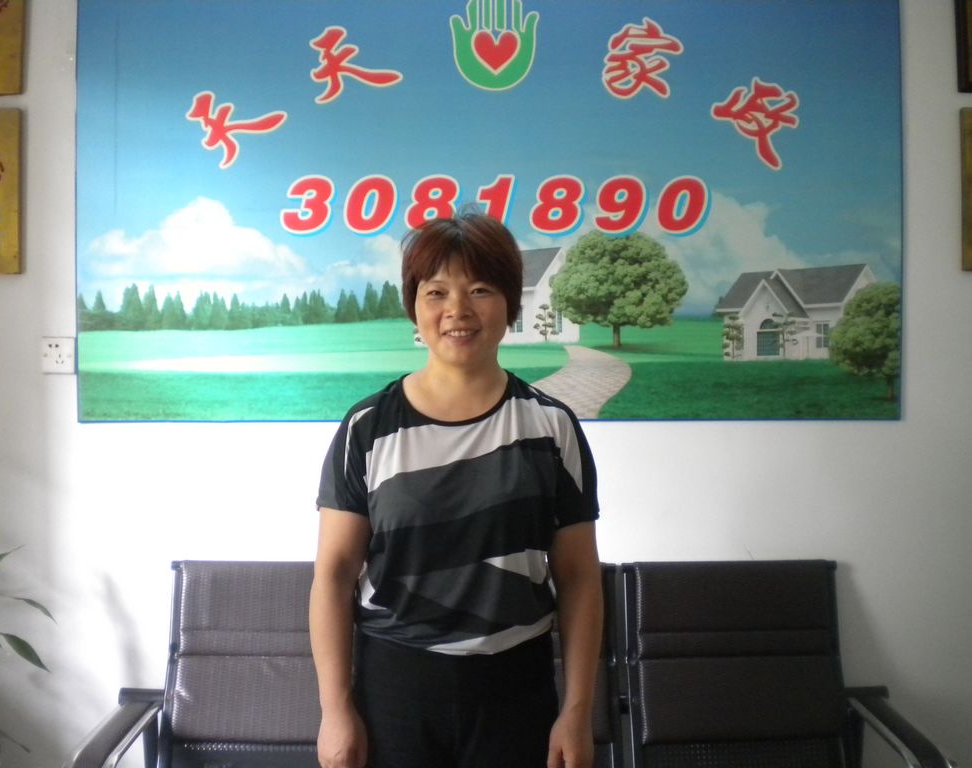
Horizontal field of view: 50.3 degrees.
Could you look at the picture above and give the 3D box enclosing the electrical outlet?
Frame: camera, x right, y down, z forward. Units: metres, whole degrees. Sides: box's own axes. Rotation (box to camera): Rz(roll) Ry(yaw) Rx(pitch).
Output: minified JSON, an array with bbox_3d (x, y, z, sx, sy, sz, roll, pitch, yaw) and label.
[{"bbox_3d":[-1.019,-0.068,2.470,0.086,0.086,0.012,0,-1,0],"label":"electrical outlet"}]

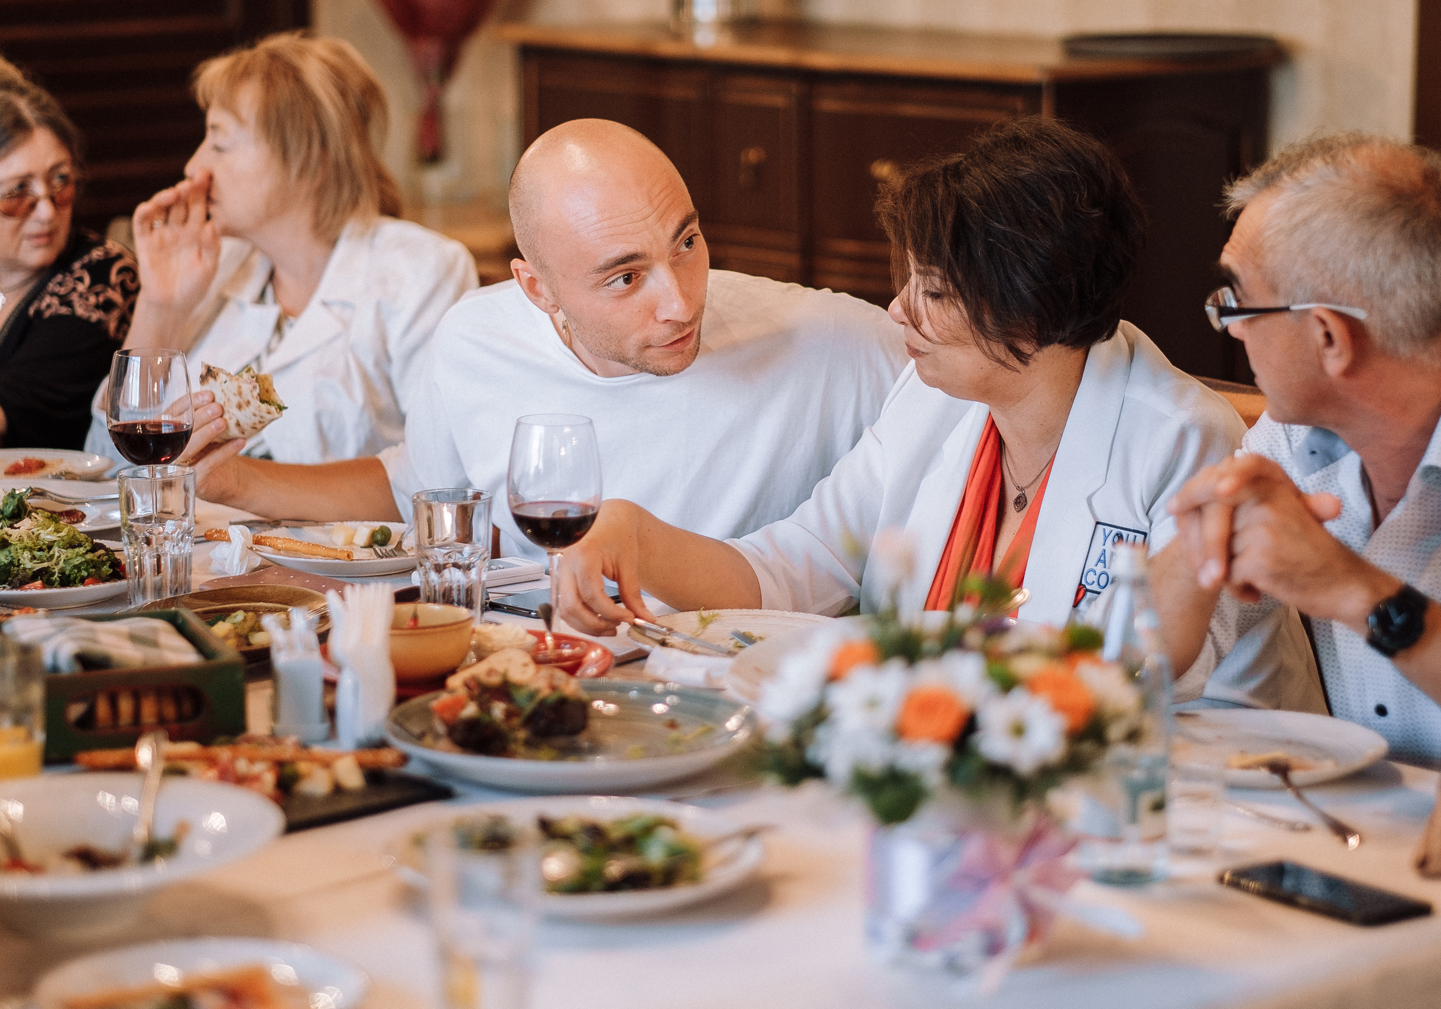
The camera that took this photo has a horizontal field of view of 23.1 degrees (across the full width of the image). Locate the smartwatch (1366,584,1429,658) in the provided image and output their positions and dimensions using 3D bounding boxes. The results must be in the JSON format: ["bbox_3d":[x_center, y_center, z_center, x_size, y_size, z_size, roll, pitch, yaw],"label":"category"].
[{"bbox_3d":[0.550,0.095,2.870,0.046,0.064,0.050,32,-14,0],"label":"smartwatch"}]

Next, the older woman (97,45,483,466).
[{"bbox_3d":[-0.550,0.083,4.131,0.520,1.250,0.700,8,13,38],"label":"older woman"}]

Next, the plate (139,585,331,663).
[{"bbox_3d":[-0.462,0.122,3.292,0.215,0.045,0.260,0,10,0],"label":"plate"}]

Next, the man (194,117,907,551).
[{"bbox_3d":[-0.140,0.192,3.643,0.720,1.220,0.700,3,11,17],"label":"man"}]

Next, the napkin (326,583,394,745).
[{"bbox_3d":[-0.307,0.135,3.014,0.056,0.115,0.080,0,10,0],"label":"napkin"}]

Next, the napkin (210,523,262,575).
[{"bbox_3d":[-0.496,0.047,3.617,0.055,0.050,0.055,0,10,0],"label":"napkin"}]

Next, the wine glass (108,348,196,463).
[{"bbox_3d":[-0.597,-0.047,3.713,0.089,0.225,0.089,0,10,0],"label":"wine glass"}]

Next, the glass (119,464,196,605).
[{"bbox_3d":[-0.563,0.032,3.538,0.077,0.133,0.077,0,10,0],"label":"glass"}]

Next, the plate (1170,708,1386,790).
[{"bbox_3d":[0.425,0.202,2.791,0.210,0.024,0.210,0,10,0],"label":"plate"}]

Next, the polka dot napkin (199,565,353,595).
[{"bbox_3d":[-0.432,0.087,3.493,0.180,0.016,0.140,10,15,41],"label":"polka dot napkin"}]

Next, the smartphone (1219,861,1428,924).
[{"bbox_3d":[0.422,0.271,2.459,0.070,0.008,0.145,-9,14,-41],"label":"smartphone"}]

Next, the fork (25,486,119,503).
[{"bbox_3d":[-0.710,-0.004,3.965,0.200,0.025,0.025,0,10,0],"label":"fork"}]

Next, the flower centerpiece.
[{"bbox_3d":[0.155,0.176,2.386,0.260,0.268,0.240,0,10,0],"label":"flower centerpiece"}]

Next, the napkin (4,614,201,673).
[{"bbox_3d":[-0.530,0.133,3.039,0.150,0.040,0.190,-4,11,-21],"label":"napkin"}]

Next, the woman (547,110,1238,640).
[{"bbox_3d":[0.220,0.254,3.299,0.600,1.220,0.680,6,12,30],"label":"woman"}]

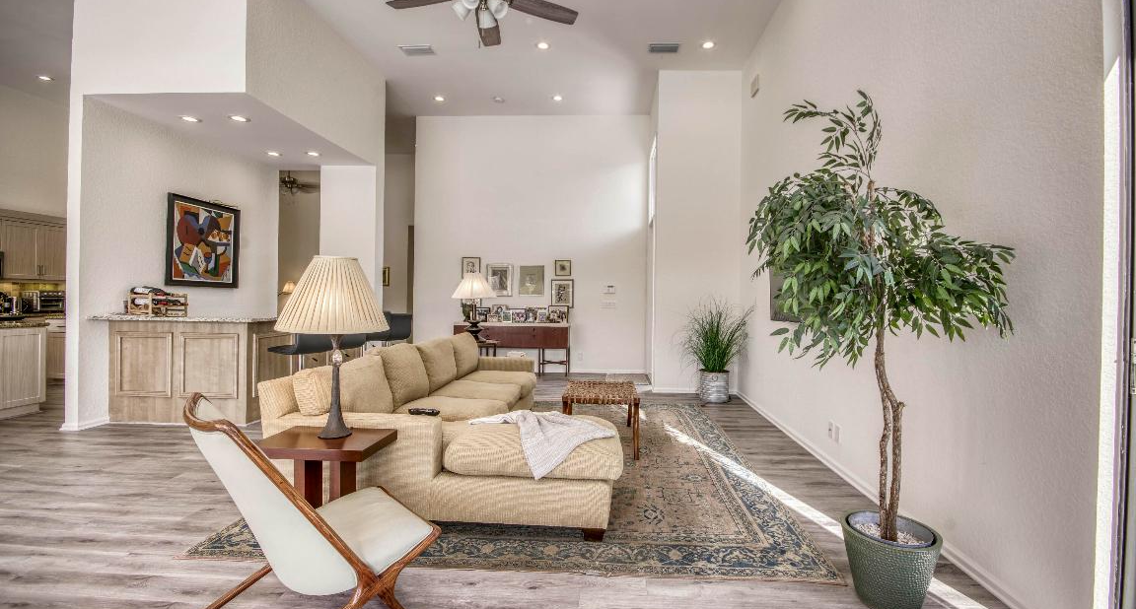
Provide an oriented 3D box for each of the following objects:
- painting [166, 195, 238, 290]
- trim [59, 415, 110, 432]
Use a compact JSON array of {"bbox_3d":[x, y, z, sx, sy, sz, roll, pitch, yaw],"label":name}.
[{"bbox_3d":[-4.272,-0.709,5.614,0.040,0.990,0.970,1,0,6],"label":"painting"},{"bbox_3d":[-4.495,1.111,4.437,0.140,0.080,0.330,1,0,6],"label":"trim"}]

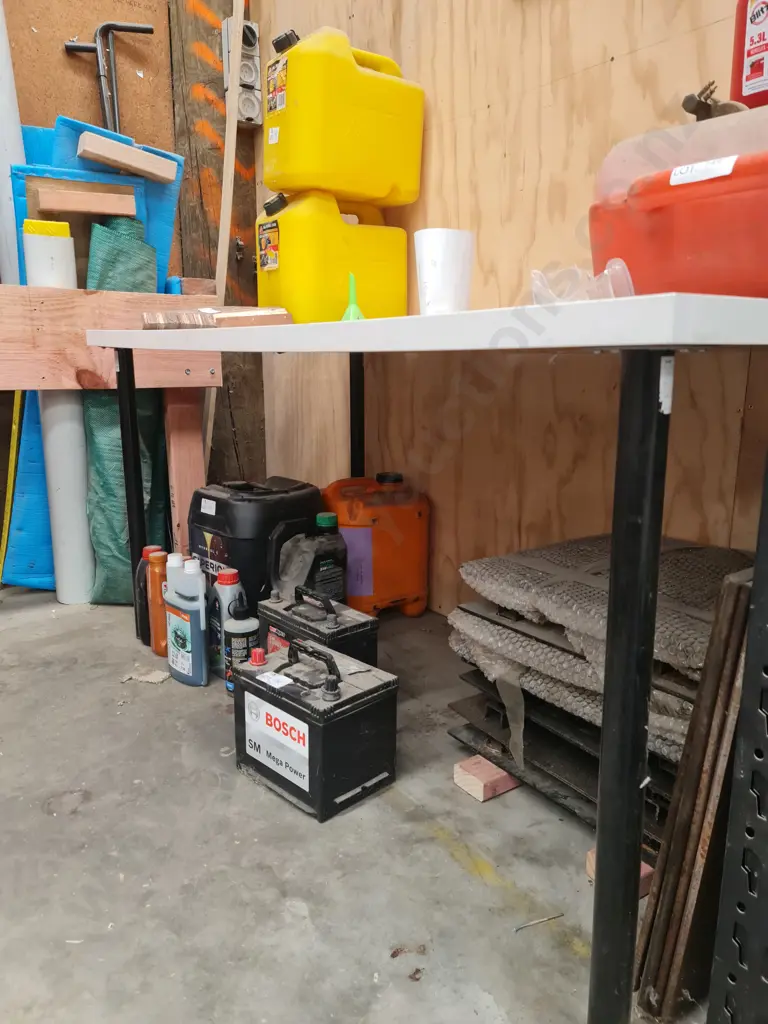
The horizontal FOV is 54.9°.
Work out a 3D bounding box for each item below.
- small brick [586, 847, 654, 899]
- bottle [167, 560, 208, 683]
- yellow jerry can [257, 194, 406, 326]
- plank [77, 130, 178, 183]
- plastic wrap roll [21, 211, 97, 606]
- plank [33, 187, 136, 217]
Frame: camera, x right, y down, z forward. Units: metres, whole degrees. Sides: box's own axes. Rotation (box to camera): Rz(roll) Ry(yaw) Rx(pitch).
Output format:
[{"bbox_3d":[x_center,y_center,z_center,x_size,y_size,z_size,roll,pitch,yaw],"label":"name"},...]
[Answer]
[{"bbox_3d":[0.347,0.484,1.020,0.110,0.035,0.072,-7,14,-29],"label":"small brick"},{"bbox_3d":[-0.439,0.240,1.633,0.101,0.273,0.060,12,17,42],"label":"bottle"},{"bbox_3d":[-0.133,-0.629,1.897,0.295,0.330,0.260,-9,16,-35],"label":"yellow jerry can"},{"bbox_3d":[-0.718,-0.993,2.080,0.254,0.049,0.060,3,8,-36],"label":"plank"},{"bbox_3d":[-0.885,-0.252,2.058,0.120,1.035,0.120,-4,14,-23],"label":"plastic wrap roll"},{"bbox_3d":[-0.787,-0.819,1.968,0.233,0.049,0.060,-7,14,-25],"label":"plank"}]

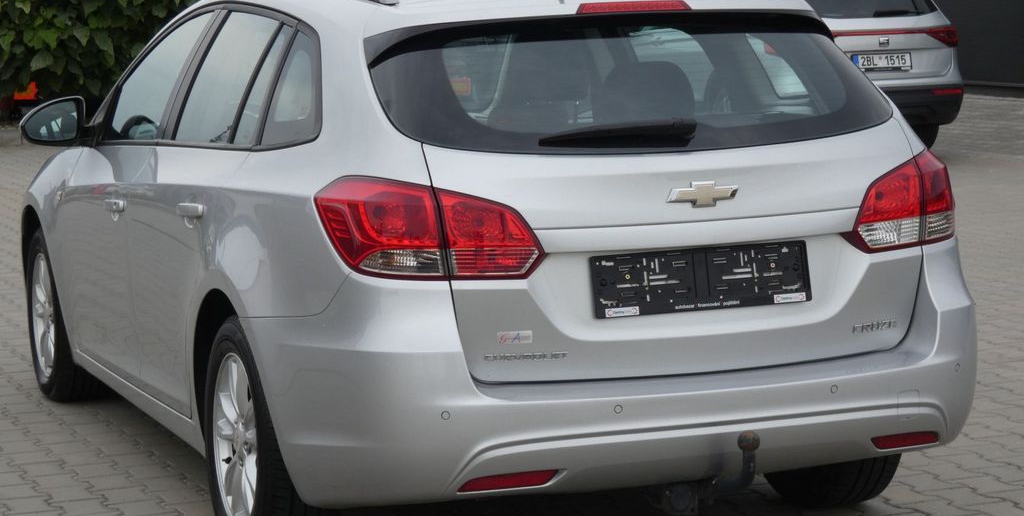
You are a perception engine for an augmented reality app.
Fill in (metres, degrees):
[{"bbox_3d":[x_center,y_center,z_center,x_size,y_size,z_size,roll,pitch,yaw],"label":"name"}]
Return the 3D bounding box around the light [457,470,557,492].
[{"bbox_3d":[-0.013,0.485,5.068,0.220,0.040,0.030,-2,6,-8],"label":"light"}]

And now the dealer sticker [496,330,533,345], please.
[{"bbox_3d":[0.006,0.173,5.055,0.082,0.026,0.003,-2,0,-9],"label":"dealer sticker"}]

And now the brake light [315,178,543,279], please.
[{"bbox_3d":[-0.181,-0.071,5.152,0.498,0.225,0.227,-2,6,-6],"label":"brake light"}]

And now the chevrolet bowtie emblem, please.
[{"bbox_3d":[0.426,-0.142,5.206,0.178,0.059,0.018,-4,-7,-21],"label":"chevrolet bowtie emblem"}]

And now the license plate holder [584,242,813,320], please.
[{"bbox_3d":[0.429,0.049,5.228,0.530,0.135,0.020,-4,-1,-21],"label":"license plate holder"}]

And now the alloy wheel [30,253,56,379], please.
[{"bbox_3d":[-1.589,0.201,8.361,0.190,0.440,0.440,-4,7,-21],"label":"alloy wheel"}]

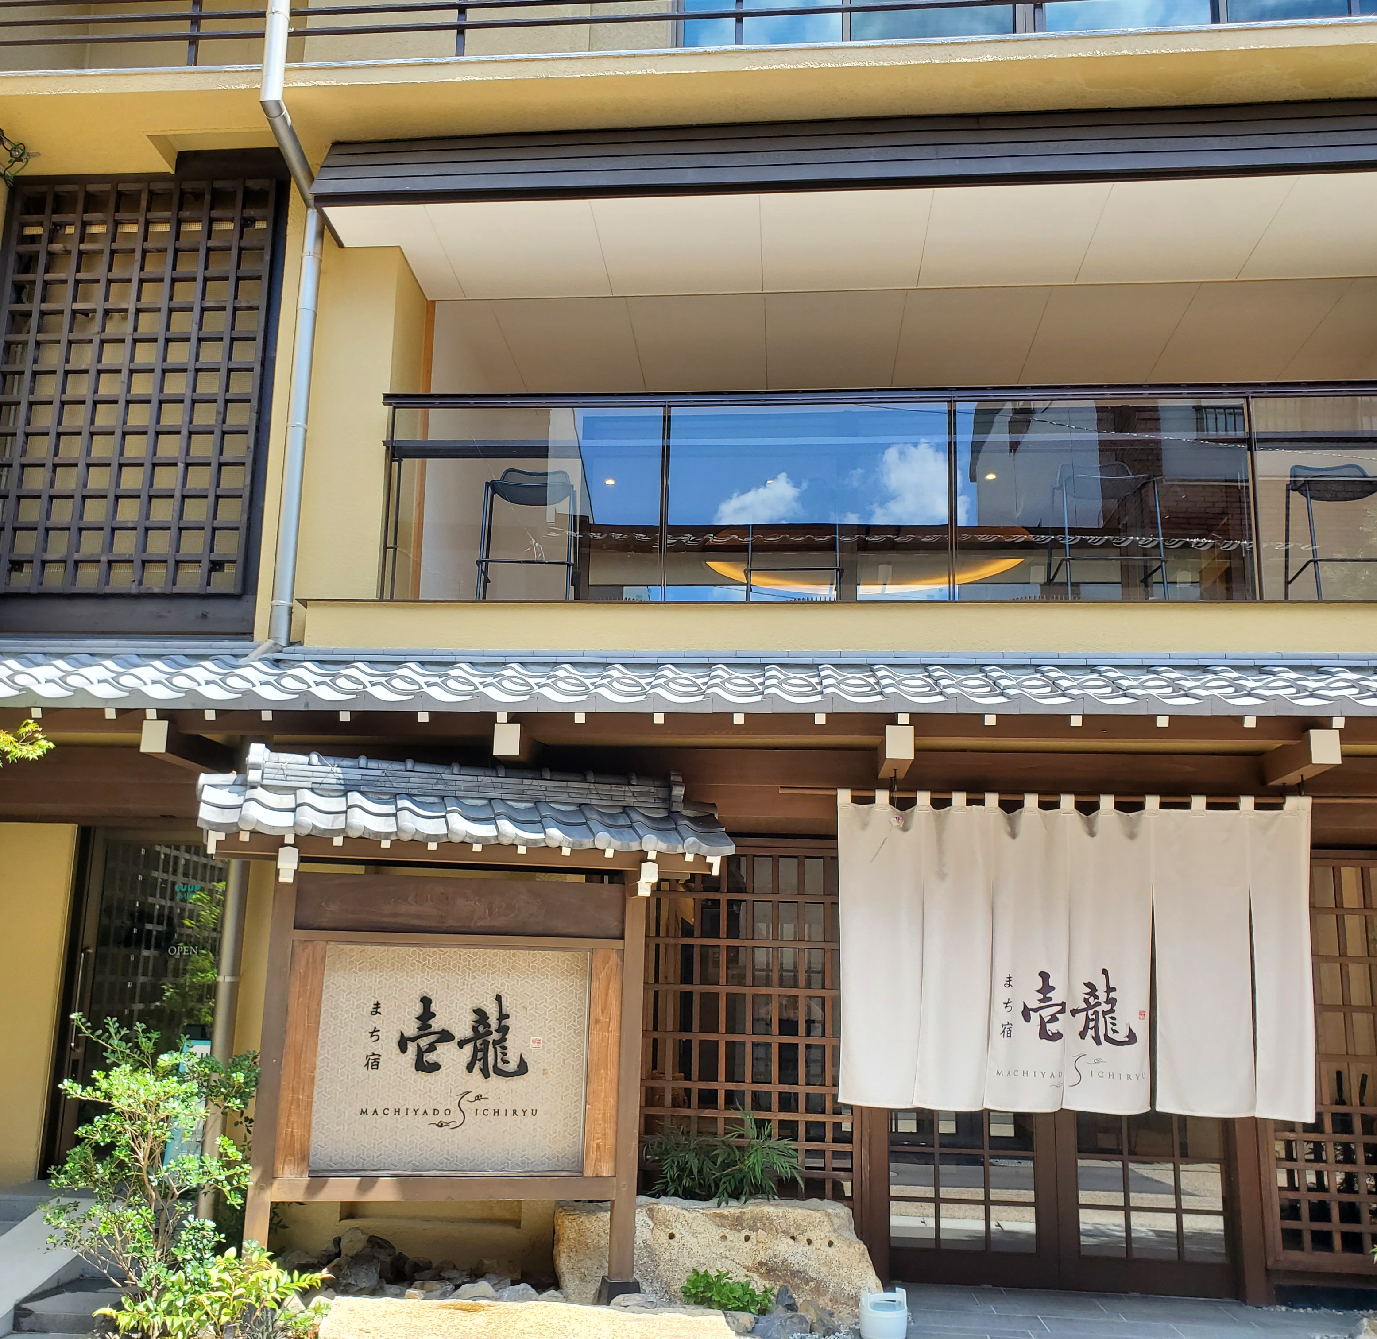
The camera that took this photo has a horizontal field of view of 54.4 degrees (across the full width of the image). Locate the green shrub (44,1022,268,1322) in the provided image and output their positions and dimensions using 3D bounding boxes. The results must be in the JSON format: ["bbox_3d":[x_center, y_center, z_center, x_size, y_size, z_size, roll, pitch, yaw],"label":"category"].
[{"bbox_3d":[-2.009,1.934,5.164,0.760,1.120,0.660,0,-11,6],"label":"green shrub"}]

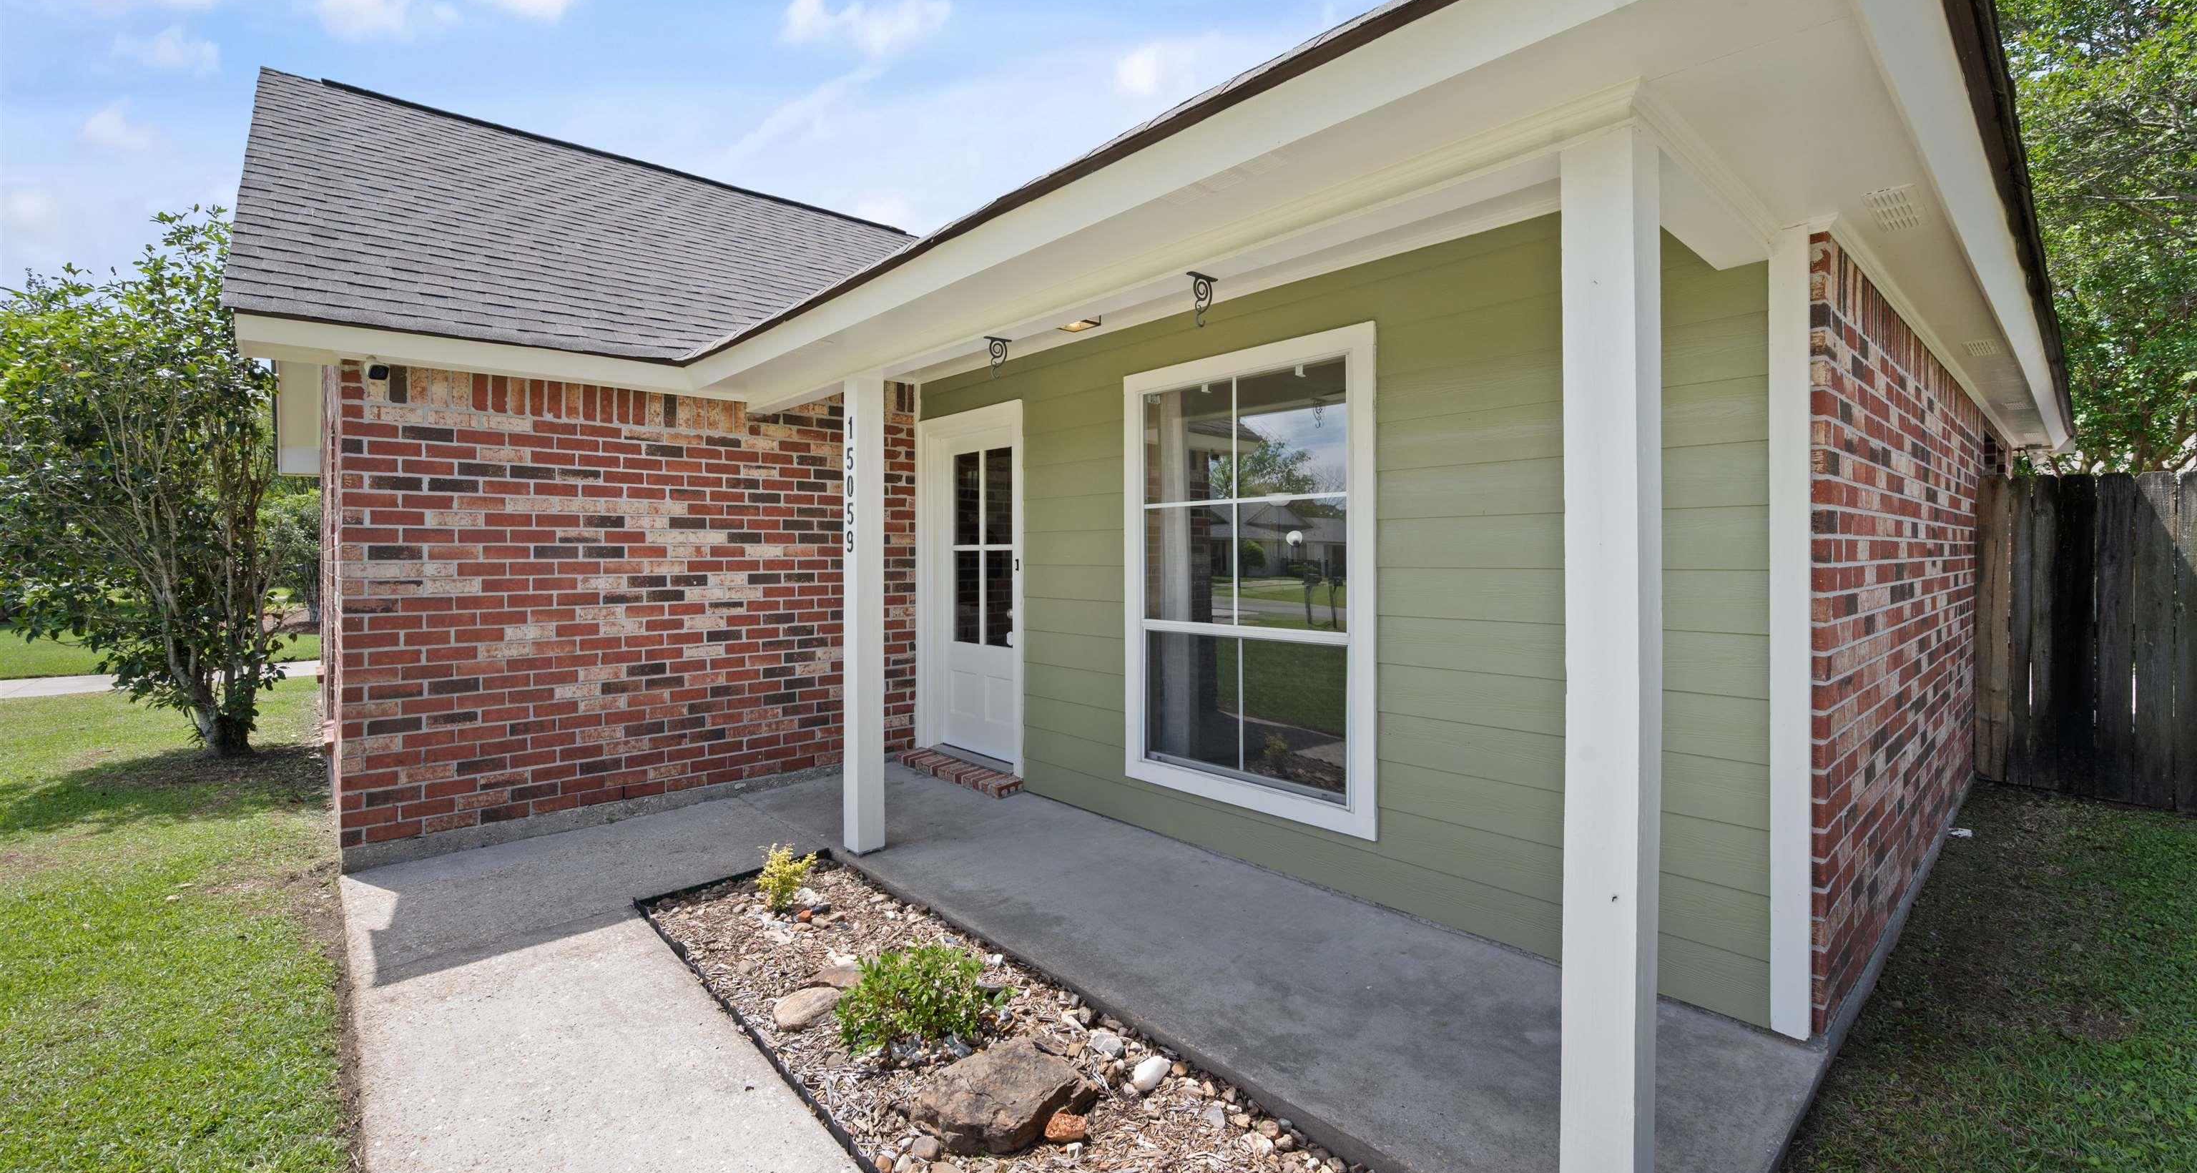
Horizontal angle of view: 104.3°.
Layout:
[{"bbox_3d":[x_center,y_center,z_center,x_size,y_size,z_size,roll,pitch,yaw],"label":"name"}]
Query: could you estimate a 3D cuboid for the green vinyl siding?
[{"bbox_3d":[0.355,-0.040,3.960,0.050,2.430,4.390,-1,2,-43],"label":"green vinyl siding"}]

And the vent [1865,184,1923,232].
[{"bbox_3d":[2.079,-0.986,2.225,0.320,0.015,0.105,-1,2,-42],"label":"vent"}]

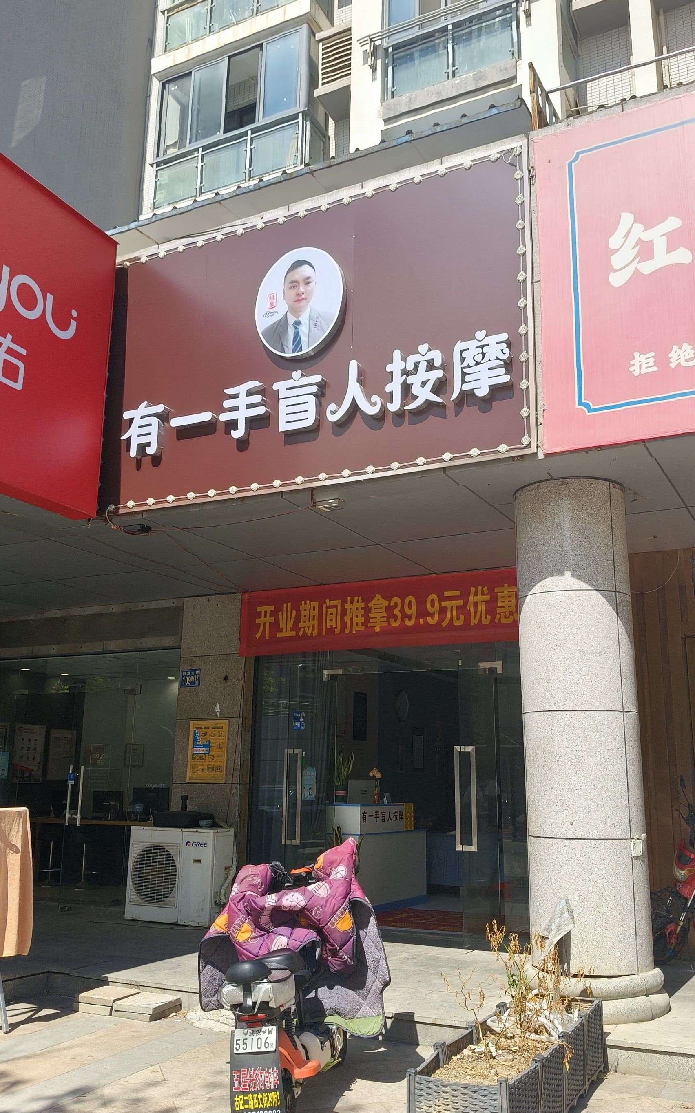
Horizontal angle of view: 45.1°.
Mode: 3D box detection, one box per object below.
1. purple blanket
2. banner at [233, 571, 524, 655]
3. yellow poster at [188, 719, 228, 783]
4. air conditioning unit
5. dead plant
[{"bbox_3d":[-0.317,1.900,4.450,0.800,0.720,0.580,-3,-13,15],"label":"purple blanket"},{"bbox_3d":[0.299,0.551,7.879,3.042,0.651,0.020,-5,-14,25],"label":"banner"},{"bbox_3d":[-1.403,1.956,8.387,0.461,0.606,0.030,-5,-14,25],"label":"yellow poster"},{"bbox_3d":[-1.583,3.000,7.925,0.898,0.808,0.401,-5,-14,23],"label":"air conditioning unit"},{"bbox_3d":[0.890,2.306,4.420,0.660,0.580,0.550,-5,-14,25],"label":"dead plant"}]

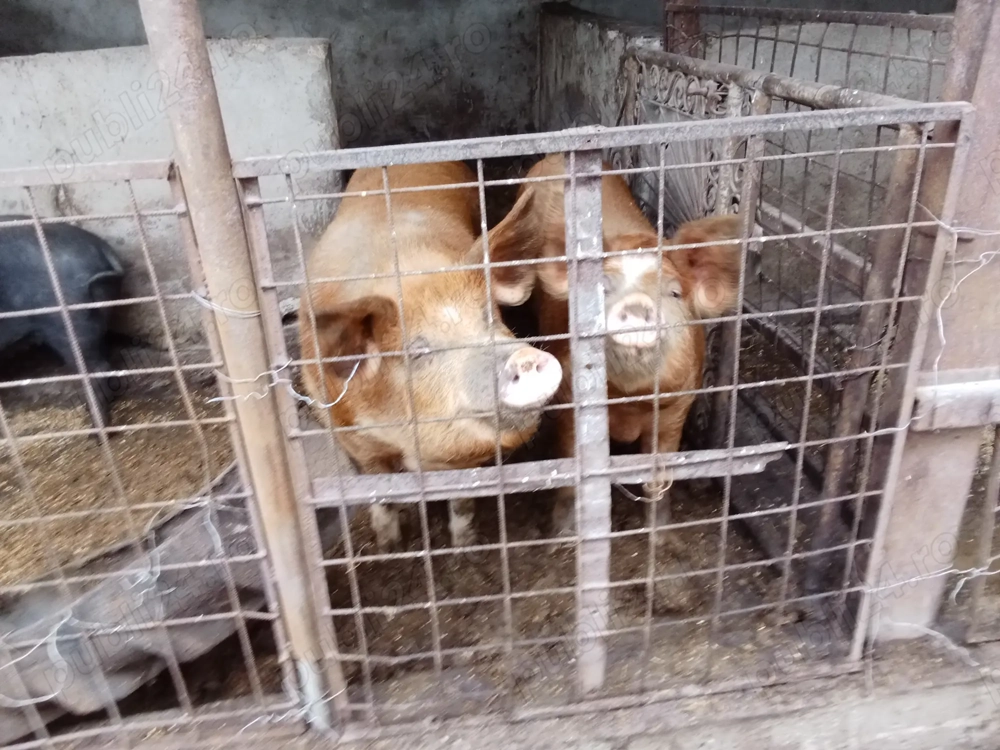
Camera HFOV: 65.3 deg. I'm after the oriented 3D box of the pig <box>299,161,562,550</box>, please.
[{"bbox_3d":[-0.159,-0.055,1.748,0.437,0.706,1.266,-4,26,0],"label":"pig"}]

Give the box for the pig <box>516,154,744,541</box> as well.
[{"bbox_3d":[0.215,-0.110,1.802,0.392,0.717,1.154,-4,26,-1],"label":"pig"}]

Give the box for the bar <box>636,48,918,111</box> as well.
[{"bbox_3d":[0.484,-0.651,1.673,0.047,0.047,1.345,-6,26,-5],"label":"bar"}]

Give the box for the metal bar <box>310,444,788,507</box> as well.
[{"bbox_3d":[0.096,0.168,1.322,0.807,0.049,0.018,-4,25,-7],"label":"metal bar"}]

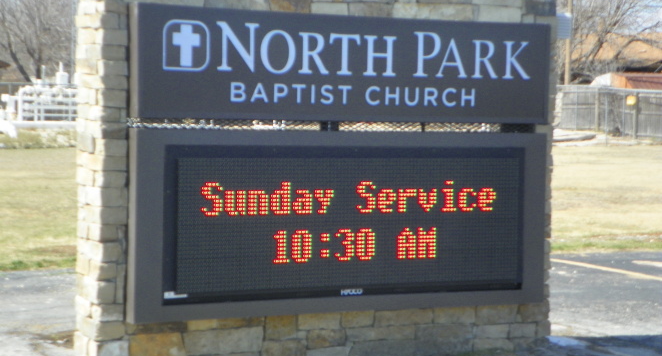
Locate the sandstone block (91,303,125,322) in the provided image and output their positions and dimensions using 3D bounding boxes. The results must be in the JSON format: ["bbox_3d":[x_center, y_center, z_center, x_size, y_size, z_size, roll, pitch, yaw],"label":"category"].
[{"bbox_3d":[-1.072,0.638,7.144,0.117,0.083,0.130,0,2,-28],"label":"sandstone block"}]

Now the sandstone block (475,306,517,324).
[{"bbox_3d":[0.879,0.741,8.167,0.267,0.103,0.120,0,2,-28],"label":"sandstone block"}]

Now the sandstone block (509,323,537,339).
[{"bbox_3d":[1.000,0.812,7.987,0.174,0.078,0.100,0,2,-27],"label":"sandstone block"}]

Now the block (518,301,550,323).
[{"bbox_3d":[1.108,0.737,8.382,0.215,0.127,0.130,0,2,-27],"label":"block"}]

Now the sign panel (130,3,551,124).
[{"bbox_3d":[0.109,-0.538,7.332,2.270,0.519,0.112,0,2,-27],"label":"sign panel"}]

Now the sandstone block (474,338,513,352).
[{"bbox_3d":[0.859,0.910,8.163,0.266,0.074,0.120,0,2,-28],"label":"sandstone block"}]

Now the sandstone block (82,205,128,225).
[{"bbox_3d":[-1.057,0.169,6.983,0.125,0.081,0.260,0,2,-27],"label":"sandstone block"}]

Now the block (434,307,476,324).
[{"bbox_3d":[0.646,0.735,8.146,0.266,0.107,0.130,0,2,-27],"label":"block"}]

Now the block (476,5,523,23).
[{"bbox_3d":[0.897,-0.895,8.204,0.281,0.082,0.130,0,2,-27],"label":"block"}]

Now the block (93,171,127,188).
[{"bbox_3d":[-1.024,0.005,6.920,0.116,0.076,0.130,0,2,-27],"label":"block"}]

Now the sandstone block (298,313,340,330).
[{"bbox_3d":[-0.082,0.733,7.774,0.253,0.095,0.130,0,2,-27],"label":"sandstone block"}]

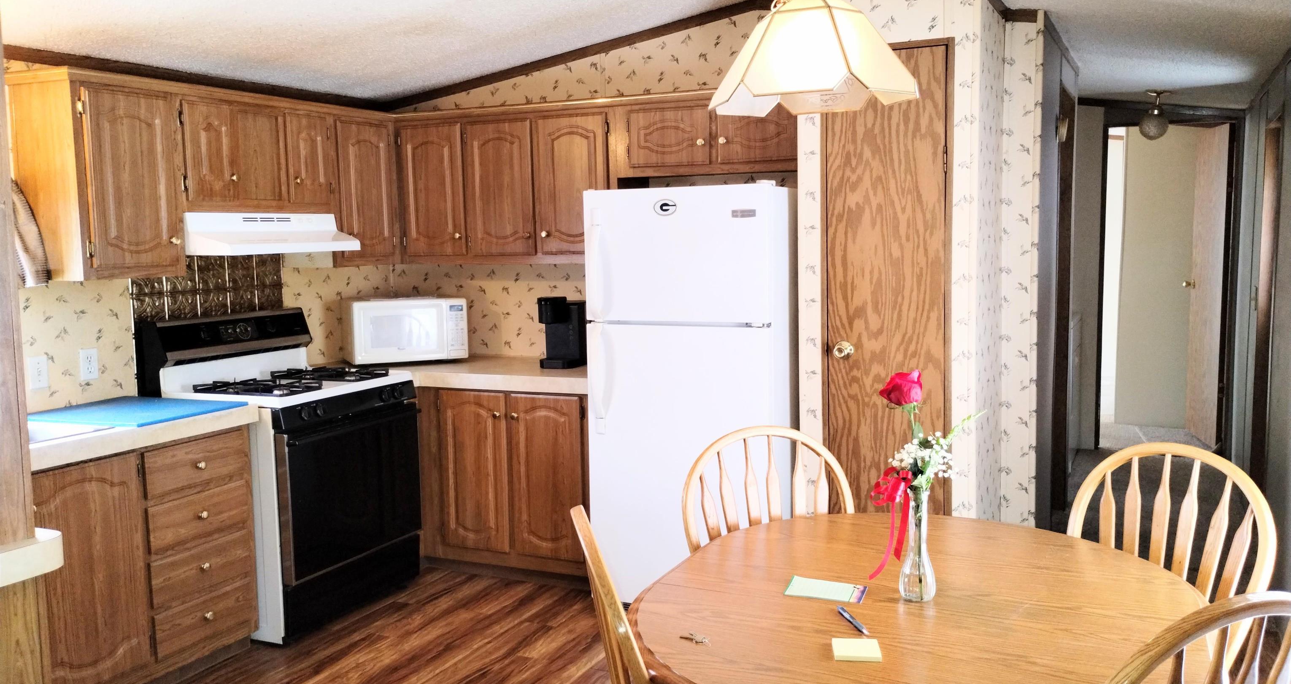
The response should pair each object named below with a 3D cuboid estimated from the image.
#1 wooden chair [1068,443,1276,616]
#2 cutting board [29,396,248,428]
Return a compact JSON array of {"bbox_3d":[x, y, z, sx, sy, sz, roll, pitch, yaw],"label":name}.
[{"bbox_3d":[1.062,0.745,2.397,0.550,0.975,0.490,-4,7,-29],"label":"wooden chair"},{"bbox_3d":[-1.809,0.245,3.674,0.630,0.014,0.500,2,6,26],"label":"cutting board"}]

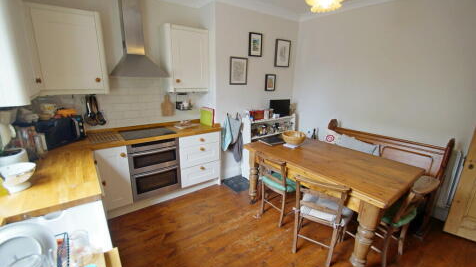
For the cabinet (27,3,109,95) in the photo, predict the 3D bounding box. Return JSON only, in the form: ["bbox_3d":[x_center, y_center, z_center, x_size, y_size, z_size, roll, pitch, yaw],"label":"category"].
[{"bbox_3d":[-1.772,-0.843,2.116,0.570,0.820,0.350,-10,17,-36],"label":"cabinet"}]

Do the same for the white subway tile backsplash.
[{"bbox_3d":[-1.402,-0.426,2.728,2.050,0.660,0.020,-10,17,-36],"label":"white subway tile backsplash"}]

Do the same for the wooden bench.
[{"bbox_3d":[1.698,0.439,2.561,0.560,0.990,1.320,-10,17,-36],"label":"wooden bench"}]

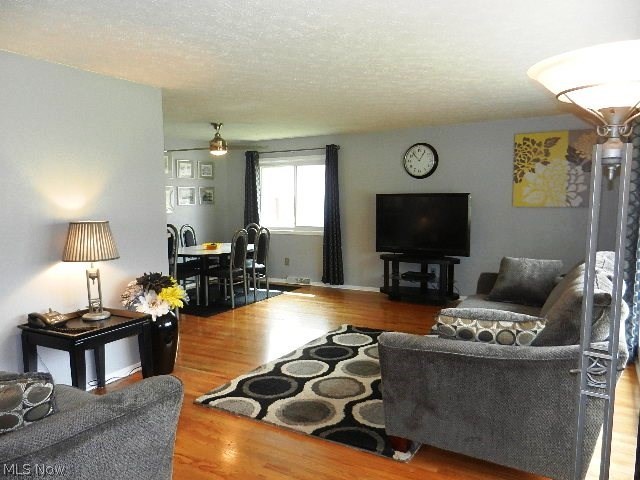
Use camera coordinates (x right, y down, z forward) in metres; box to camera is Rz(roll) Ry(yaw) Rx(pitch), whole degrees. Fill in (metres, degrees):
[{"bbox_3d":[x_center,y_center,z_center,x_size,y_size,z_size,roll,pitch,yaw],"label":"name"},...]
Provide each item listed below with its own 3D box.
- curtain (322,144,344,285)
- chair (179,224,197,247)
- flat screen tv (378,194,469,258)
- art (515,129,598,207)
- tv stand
[{"bbox_3d":[0.214,-0.383,7.274,0.406,2.198,0.119,3,6,30],"label":"curtain"},{"bbox_3d":[-1.820,0.297,6.980,0.515,1.030,0.436,3,6,30],"label":"chair"},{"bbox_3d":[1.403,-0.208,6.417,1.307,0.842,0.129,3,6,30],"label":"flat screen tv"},{"bbox_3d":[2.865,-0.858,5.686,0.915,0.920,0.040,3,7,31],"label":"art"},{"bbox_3d":[1.343,0.567,6.492,1.140,0.600,0.410,3,7,31],"label":"tv stand"}]

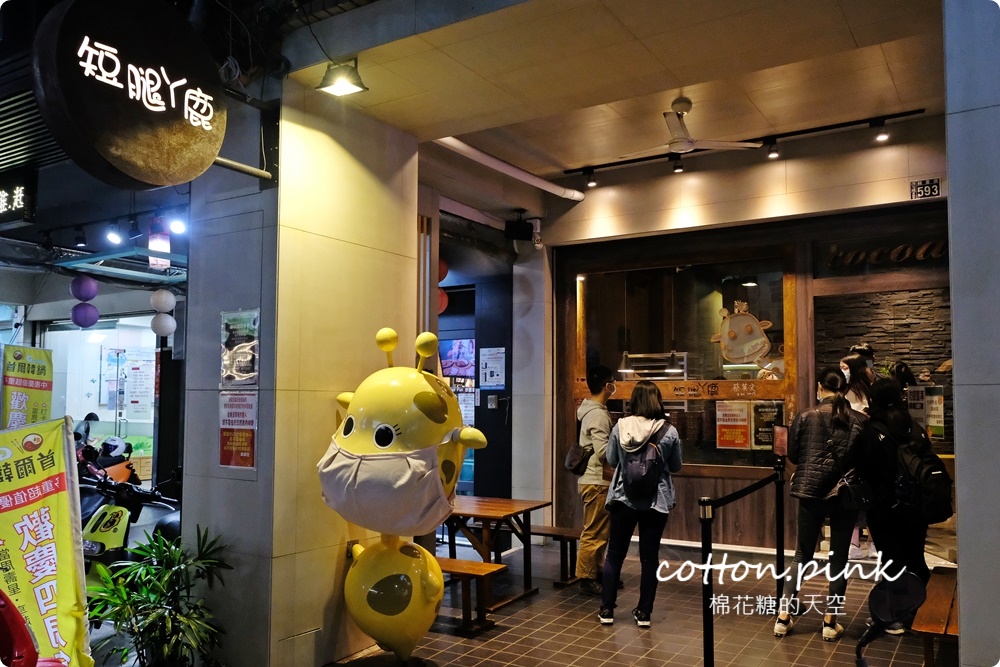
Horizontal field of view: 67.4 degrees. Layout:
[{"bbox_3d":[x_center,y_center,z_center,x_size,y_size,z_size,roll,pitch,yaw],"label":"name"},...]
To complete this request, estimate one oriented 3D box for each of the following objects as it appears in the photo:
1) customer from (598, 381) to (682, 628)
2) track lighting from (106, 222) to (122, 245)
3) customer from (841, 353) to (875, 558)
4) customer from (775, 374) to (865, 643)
[{"bbox_3d":[0.937,1.130,5.000,0.520,1.590,0.430,-1,-4,8],"label":"customer"},{"bbox_3d":[-3.289,-0.853,6.400,0.115,0.180,0.125,-1,-4,14],"label":"track lighting"},{"bbox_3d":[2.978,1.005,6.180,0.450,1.630,0.360,-3,-5,40],"label":"customer"},{"bbox_3d":[2.030,1.064,4.750,0.540,1.650,0.420,-1,-4,17],"label":"customer"}]

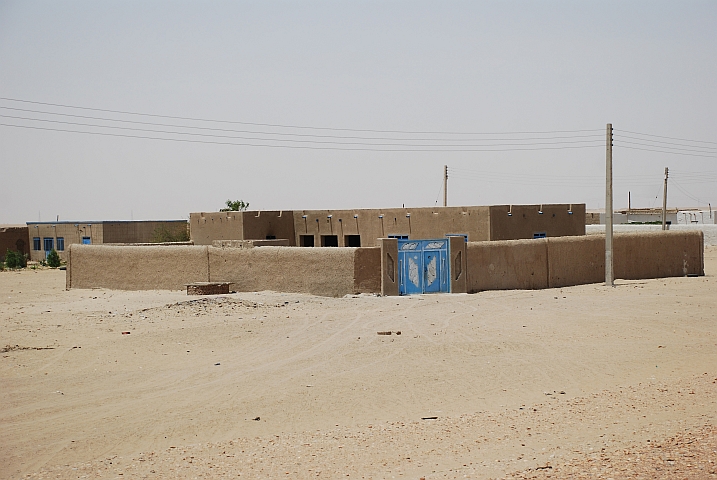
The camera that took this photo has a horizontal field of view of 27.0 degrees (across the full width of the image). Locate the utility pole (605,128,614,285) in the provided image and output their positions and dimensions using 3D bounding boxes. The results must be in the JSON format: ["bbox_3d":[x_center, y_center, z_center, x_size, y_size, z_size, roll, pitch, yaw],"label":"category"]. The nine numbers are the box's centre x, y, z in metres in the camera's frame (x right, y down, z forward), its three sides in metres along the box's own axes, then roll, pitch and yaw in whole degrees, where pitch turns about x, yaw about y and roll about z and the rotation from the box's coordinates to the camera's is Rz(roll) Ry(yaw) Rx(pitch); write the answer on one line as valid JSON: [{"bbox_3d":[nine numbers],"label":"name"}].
[{"bbox_3d":[11.937,-1.662,71.060,0.360,7.690,0.360,0,1,0],"label":"utility pole"}]

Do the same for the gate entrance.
[{"bbox_3d":[3.005,1.215,67.319,3.100,2.440,0.150,-2,1,-40],"label":"gate entrance"}]

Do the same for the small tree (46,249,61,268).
[{"bbox_3d":[-23.790,1.439,117.011,1.120,1.440,1.100,-1,1,0],"label":"small tree"}]

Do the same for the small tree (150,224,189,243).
[{"bbox_3d":[-13.345,0.478,107.025,3.200,3.250,3.000,-1,1,0],"label":"small tree"}]

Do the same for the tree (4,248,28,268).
[{"bbox_3d":[-26.739,1.455,117.012,1.750,1.470,1.600,-1,1,0],"label":"tree"}]

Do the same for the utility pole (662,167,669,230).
[{"bbox_3d":[28.757,-3.033,140.058,0.330,7.450,0.330,1,1,0],"label":"utility pole"}]

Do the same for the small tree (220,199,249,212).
[{"bbox_3d":[-8.784,-0.447,107.038,2.600,4.900,2.600,-1,1,0],"label":"small tree"}]

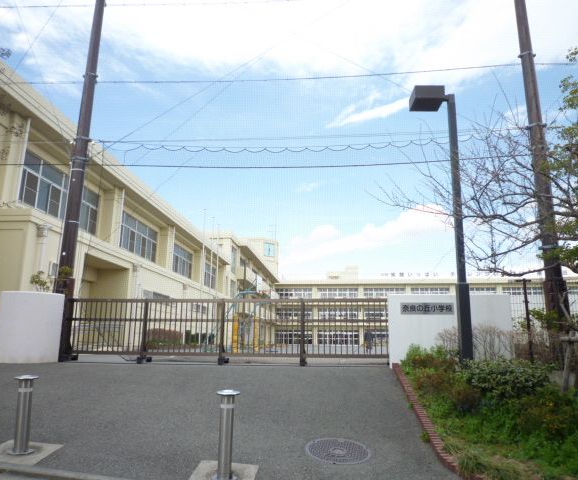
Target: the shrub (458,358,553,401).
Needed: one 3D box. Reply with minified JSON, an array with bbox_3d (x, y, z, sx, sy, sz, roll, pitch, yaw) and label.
[{"bbox_3d":[3.578,2.305,7.638,1.450,0.680,1.100,1,-13,0],"label":"shrub"}]

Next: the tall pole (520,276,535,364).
[{"bbox_3d":[5.168,1.737,9.973,0.080,1.850,0.080,-1,-13,5],"label":"tall pole"}]

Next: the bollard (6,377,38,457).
[{"bbox_3d":[-2.792,1.852,4.907,0.235,0.770,0.235,1,-13,0],"label":"bollard"}]

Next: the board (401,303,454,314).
[{"bbox_3d":[2.903,1.446,9.675,1.120,0.250,0.030,-1,-13,5],"label":"board"}]

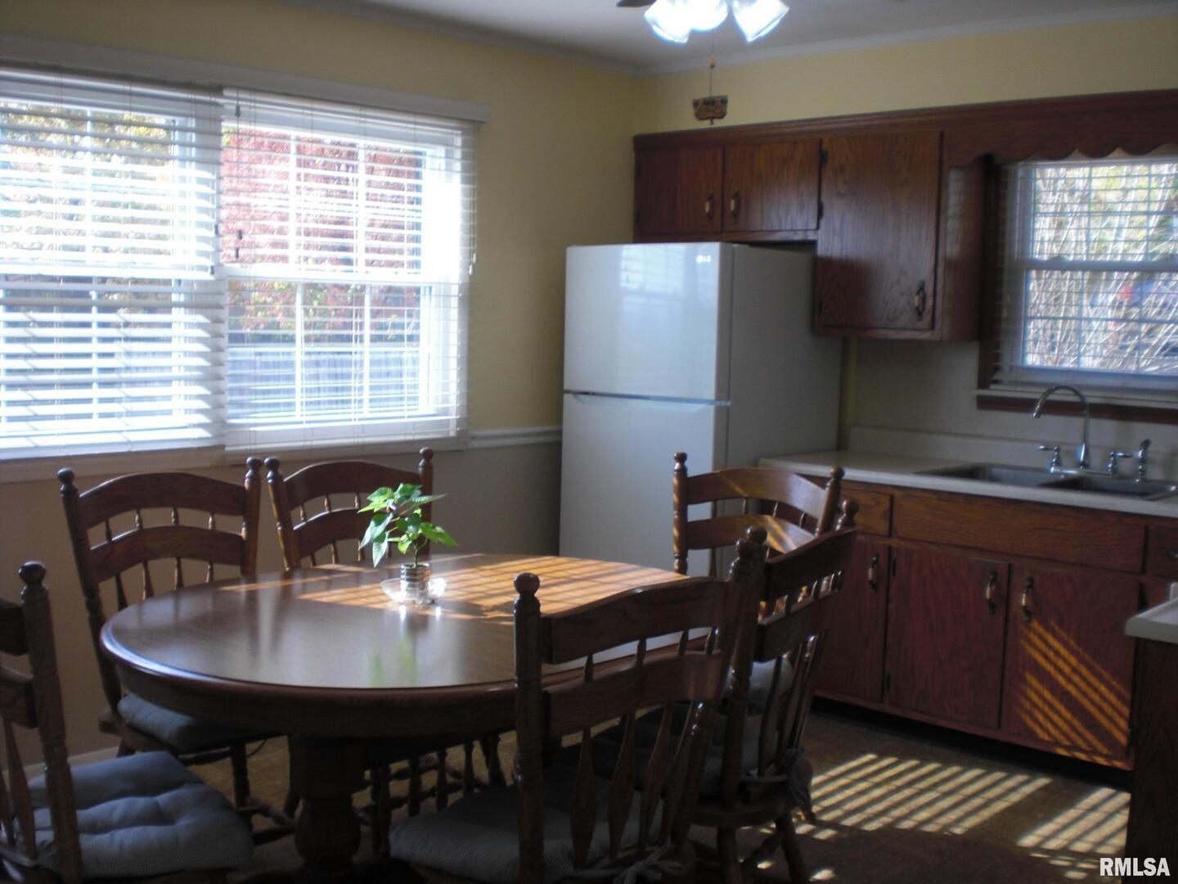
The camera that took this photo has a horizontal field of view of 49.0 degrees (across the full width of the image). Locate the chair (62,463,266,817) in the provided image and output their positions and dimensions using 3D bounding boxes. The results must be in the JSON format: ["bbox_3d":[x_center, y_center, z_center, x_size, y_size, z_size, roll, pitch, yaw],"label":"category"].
[{"bbox_3d":[-0.885,0.597,2.983,0.490,1.025,0.560,-3,8,-37],"label":"chair"}]

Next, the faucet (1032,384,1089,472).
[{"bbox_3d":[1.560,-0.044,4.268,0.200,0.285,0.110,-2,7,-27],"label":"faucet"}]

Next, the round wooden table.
[{"bbox_3d":[-0.344,0.749,2.959,1.430,0.750,1.140,-3,8,-38],"label":"round wooden table"}]

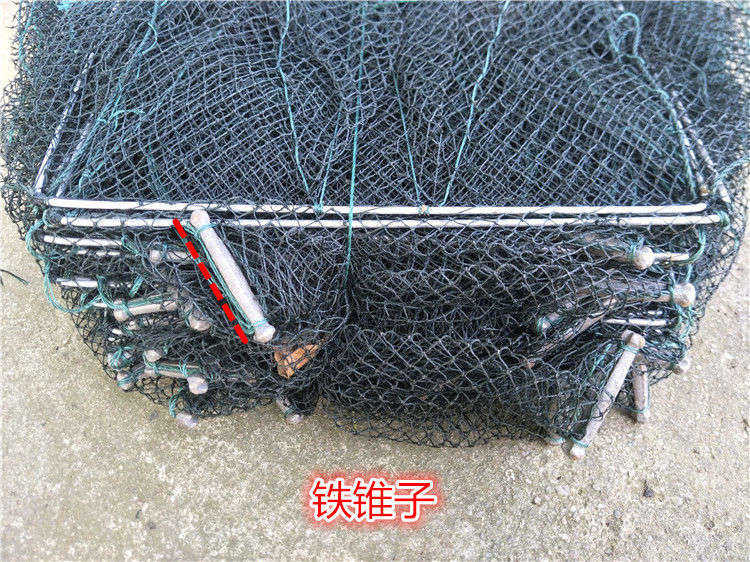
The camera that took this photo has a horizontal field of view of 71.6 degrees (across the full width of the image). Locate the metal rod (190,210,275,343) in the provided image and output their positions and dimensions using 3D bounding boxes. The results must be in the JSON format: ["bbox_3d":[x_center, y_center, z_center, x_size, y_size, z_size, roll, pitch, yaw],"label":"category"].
[{"bbox_3d":[-0.084,-0.004,0.305,0.011,0.011,0.090,-29,86,-13],"label":"metal rod"}]

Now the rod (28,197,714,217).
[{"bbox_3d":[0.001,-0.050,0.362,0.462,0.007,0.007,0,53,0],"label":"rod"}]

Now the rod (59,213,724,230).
[{"bbox_3d":[0.010,-0.036,0.316,0.404,0.005,0.005,0,52,0],"label":"rod"}]

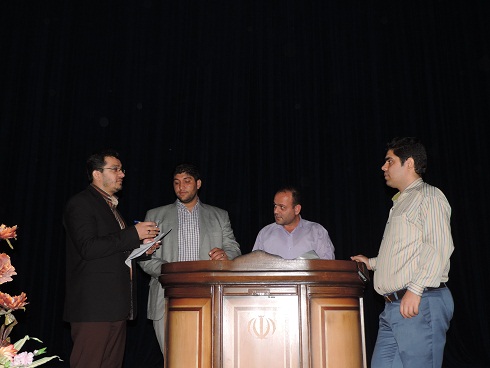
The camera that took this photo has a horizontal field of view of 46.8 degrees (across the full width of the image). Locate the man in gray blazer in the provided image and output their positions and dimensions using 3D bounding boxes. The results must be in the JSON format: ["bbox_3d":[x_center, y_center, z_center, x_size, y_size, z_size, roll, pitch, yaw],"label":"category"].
[{"bbox_3d":[-0.324,0.724,3.230,0.600,1.770,0.420,0,-13,-7],"label":"man in gray blazer"}]

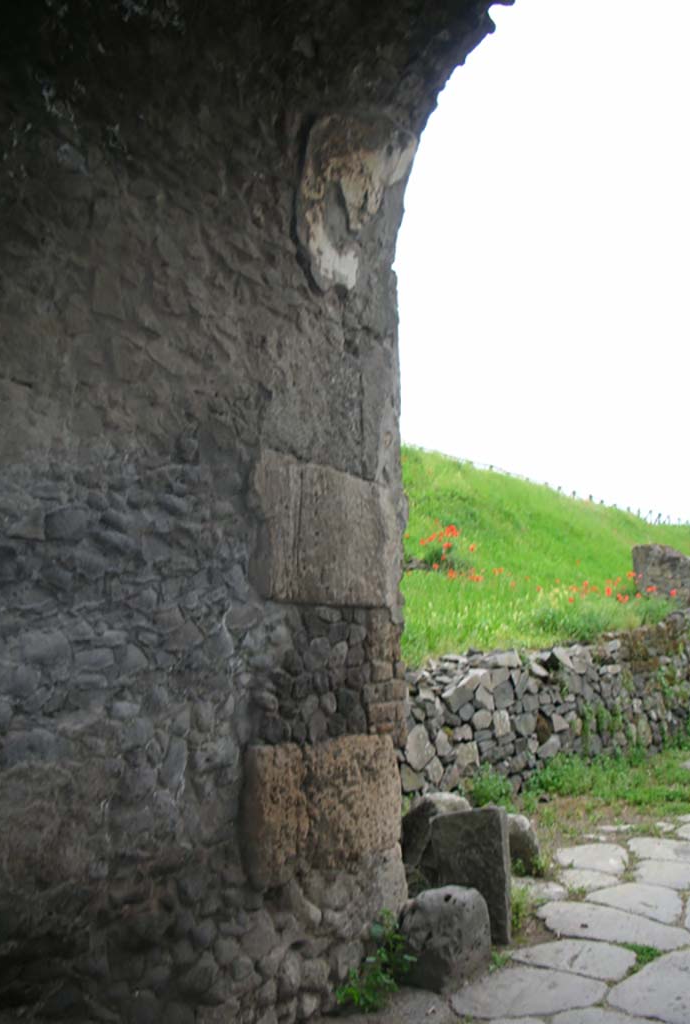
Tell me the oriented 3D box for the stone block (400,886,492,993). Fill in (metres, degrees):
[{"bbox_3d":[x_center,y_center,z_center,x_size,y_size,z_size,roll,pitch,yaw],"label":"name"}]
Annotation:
[{"bbox_3d":[0.500,2.075,5.130,0.350,0.420,0.360,-5,-10,32],"label":"stone block"}]

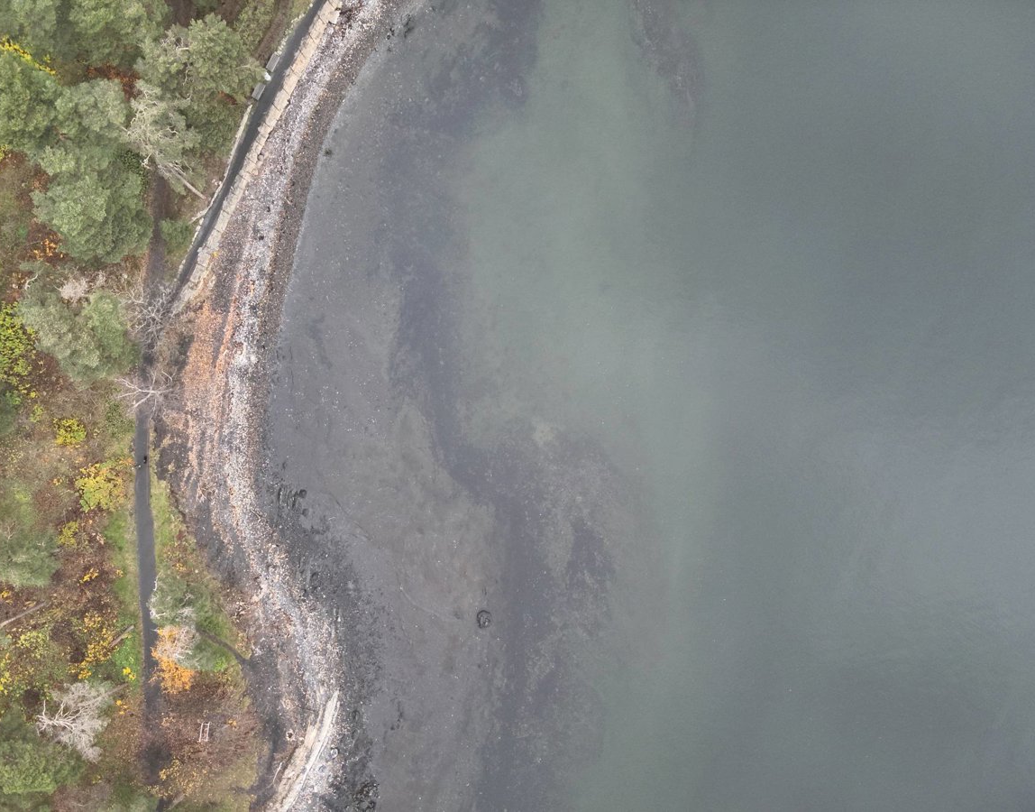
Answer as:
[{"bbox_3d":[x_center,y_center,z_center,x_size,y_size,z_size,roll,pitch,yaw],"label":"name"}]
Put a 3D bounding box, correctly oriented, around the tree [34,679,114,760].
[{"bbox_3d":[-49.300,35.600,85.500,7.200,13.000,7.800,0,90,0],"label":"tree"}]

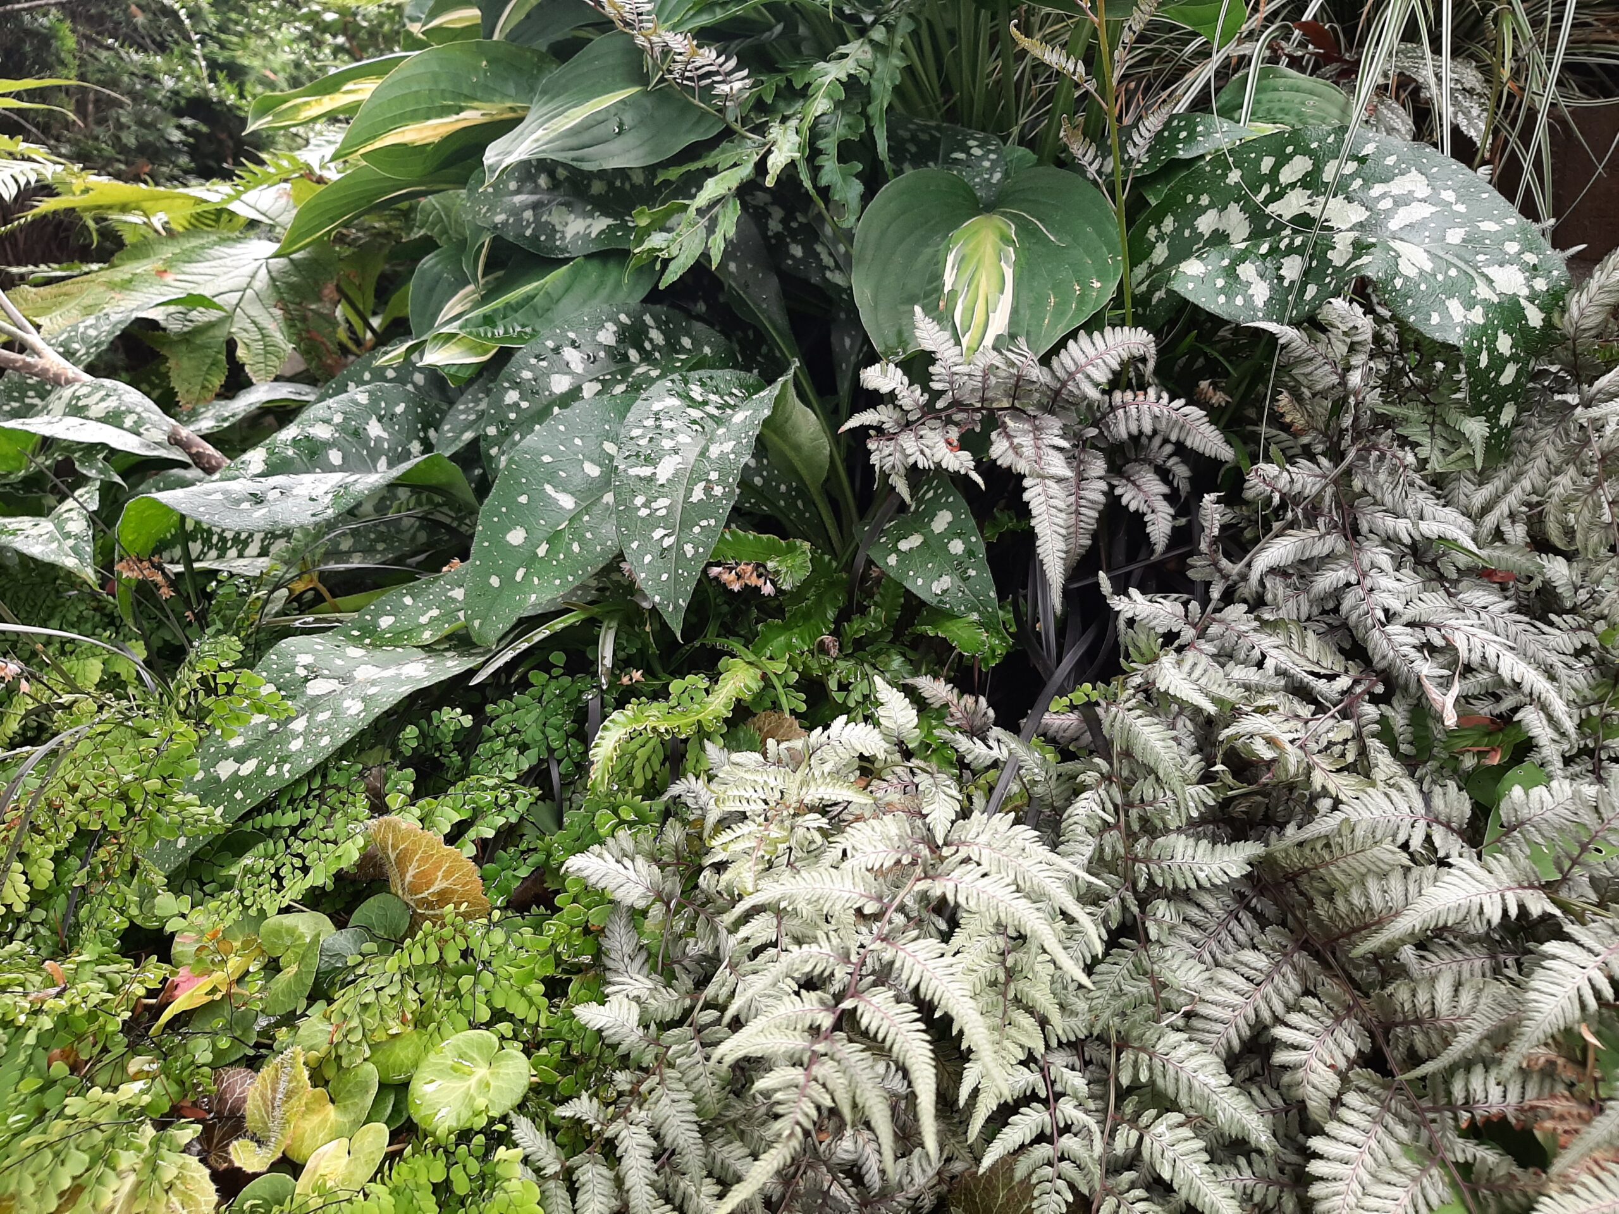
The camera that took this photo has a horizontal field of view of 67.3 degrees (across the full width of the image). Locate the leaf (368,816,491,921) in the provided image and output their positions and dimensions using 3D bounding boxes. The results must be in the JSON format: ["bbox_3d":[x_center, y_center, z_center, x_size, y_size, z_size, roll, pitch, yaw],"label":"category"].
[{"bbox_3d":[-0.216,0.151,0.690,0.060,0.022,0.080,-40,81,-16],"label":"leaf"}]

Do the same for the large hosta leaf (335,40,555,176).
[{"bbox_3d":[-0.248,-0.332,0.808,0.161,0.086,0.045,-28,-5,-26],"label":"large hosta leaf"}]

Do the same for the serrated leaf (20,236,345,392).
[{"bbox_3d":[-0.532,-0.243,1.020,0.260,0.070,0.170,10,44,11],"label":"serrated leaf"}]

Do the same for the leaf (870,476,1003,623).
[{"bbox_3d":[0.085,-0.035,0.800,0.075,0.022,0.135,-31,80,-13],"label":"leaf"}]

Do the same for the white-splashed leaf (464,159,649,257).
[{"bbox_3d":[-0.174,-0.281,0.860,0.145,0.030,0.080,-4,69,1],"label":"white-splashed leaf"}]

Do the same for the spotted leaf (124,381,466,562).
[{"bbox_3d":[-0.333,-0.087,0.790,0.220,0.050,0.095,-4,55,-3],"label":"spotted leaf"}]

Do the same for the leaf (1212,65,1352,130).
[{"bbox_3d":[0.296,-0.320,0.788,0.123,0.035,0.087,-13,61,-19],"label":"leaf"}]

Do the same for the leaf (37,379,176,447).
[{"bbox_3d":[-0.508,-0.141,0.880,0.105,0.030,0.070,-17,51,-15],"label":"leaf"}]

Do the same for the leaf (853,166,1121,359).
[{"bbox_3d":[0.092,-0.179,0.630,0.137,0.040,0.150,5,58,3],"label":"leaf"}]

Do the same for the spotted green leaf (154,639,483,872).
[{"bbox_3d":[-0.256,0.052,0.613,0.182,0.030,0.092,-38,57,-24],"label":"spotted green leaf"}]

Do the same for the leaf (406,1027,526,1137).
[{"bbox_3d":[-0.174,0.243,0.620,0.062,0.014,0.062,-40,66,-21],"label":"leaf"}]

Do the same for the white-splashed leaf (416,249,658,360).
[{"bbox_3d":[-0.184,-0.203,0.820,0.165,0.032,0.075,-25,61,-3],"label":"white-splashed leaf"}]

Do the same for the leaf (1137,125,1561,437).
[{"bbox_3d":[0.307,-0.193,0.675,0.215,0.070,0.175,31,64,19],"label":"leaf"}]

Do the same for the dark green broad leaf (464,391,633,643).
[{"bbox_3d":[-0.157,-0.056,0.750,0.085,0.185,0.028,30,-5,13],"label":"dark green broad leaf"}]

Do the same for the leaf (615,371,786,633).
[{"bbox_3d":[-0.058,-0.060,0.619,0.079,0.040,0.159,2,62,4],"label":"leaf"}]

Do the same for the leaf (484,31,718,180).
[{"bbox_3d":[-0.130,-0.300,0.733,0.163,0.040,0.098,-29,73,-22],"label":"leaf"}]

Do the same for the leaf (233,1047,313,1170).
[{"bbox_3d":[-0.212,0.201,0.486,0.027,0.028,0.046,4,52,3],"label":"leaf"}]

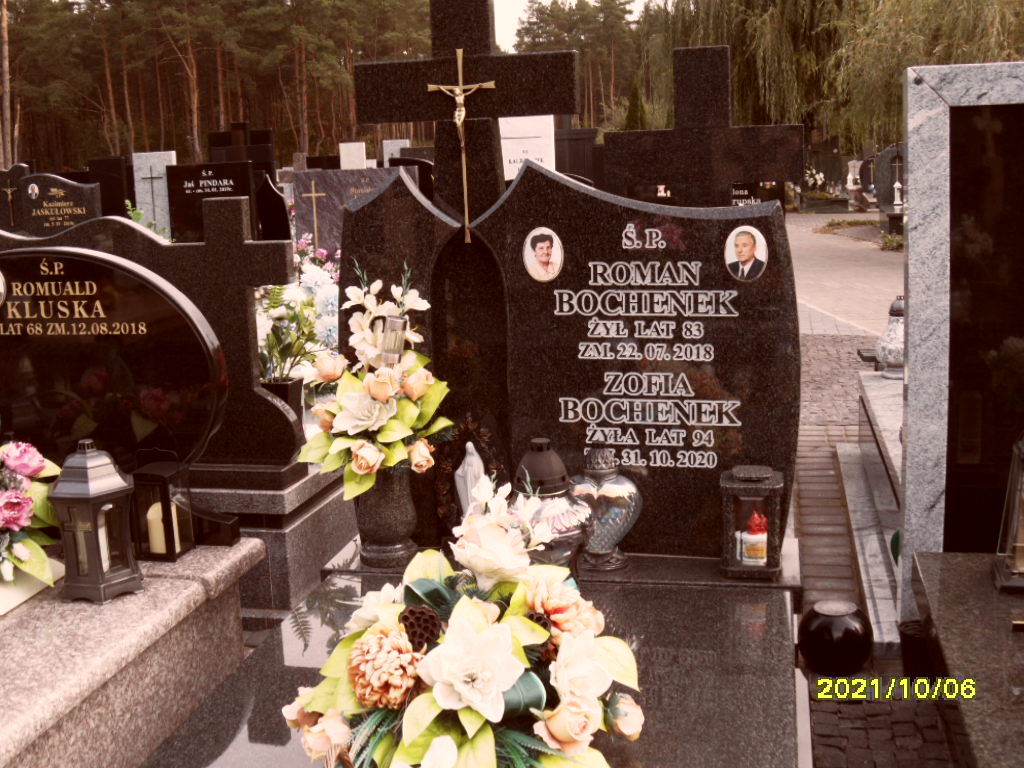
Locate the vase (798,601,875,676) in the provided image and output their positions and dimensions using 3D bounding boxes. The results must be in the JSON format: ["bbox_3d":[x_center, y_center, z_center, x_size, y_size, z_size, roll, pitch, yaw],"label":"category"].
[{"bbox_3d":[0.793,0.612,2.897,0.182,0.165,0.182,0,11,13],"label":"vase"}]

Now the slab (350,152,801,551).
[{"bbox_3d":[0.119,-0.055,2.673,1.030,0.877,0.100,0,11,13],"label":"slab"}]

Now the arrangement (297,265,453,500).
[{"bbox_3d":[-0.302,0.003,2.581,0.335,0.487,0.270,0,11,13],"label":"arrangement"}]

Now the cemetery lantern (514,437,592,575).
[{"bbox_3d":[0.067,0.258,2.604,0.200,0.289,0.200,0,11,13],"label":"cemetery lantern"}]

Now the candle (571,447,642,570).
[{"bbox_3d":[0.196,0.267,2.599,0.172,0.263,0.105,0,11,13],"label":"candle"}]

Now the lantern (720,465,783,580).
[{"bbox_3d":[0.511,0.291,2.524,0.129,0.221,0.128,0,11,13],"label":"lantern"}]

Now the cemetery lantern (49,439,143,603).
[{"bbox_3d":[-0.962,0.304,2.736,0.212,0.358,0.185,0,11,13],"label":"cemetery lantern"}]

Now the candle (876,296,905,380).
[{"bbox_3d":[1.552,-0.181,4.723,0.184,0.329,0.184,0,11,13],"label":"candle"}]

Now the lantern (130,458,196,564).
[{"bbox_3d":[-0.887,0.311,2.996,0.122,0.246,0.115,0,11,13],"label":"lantern"}]

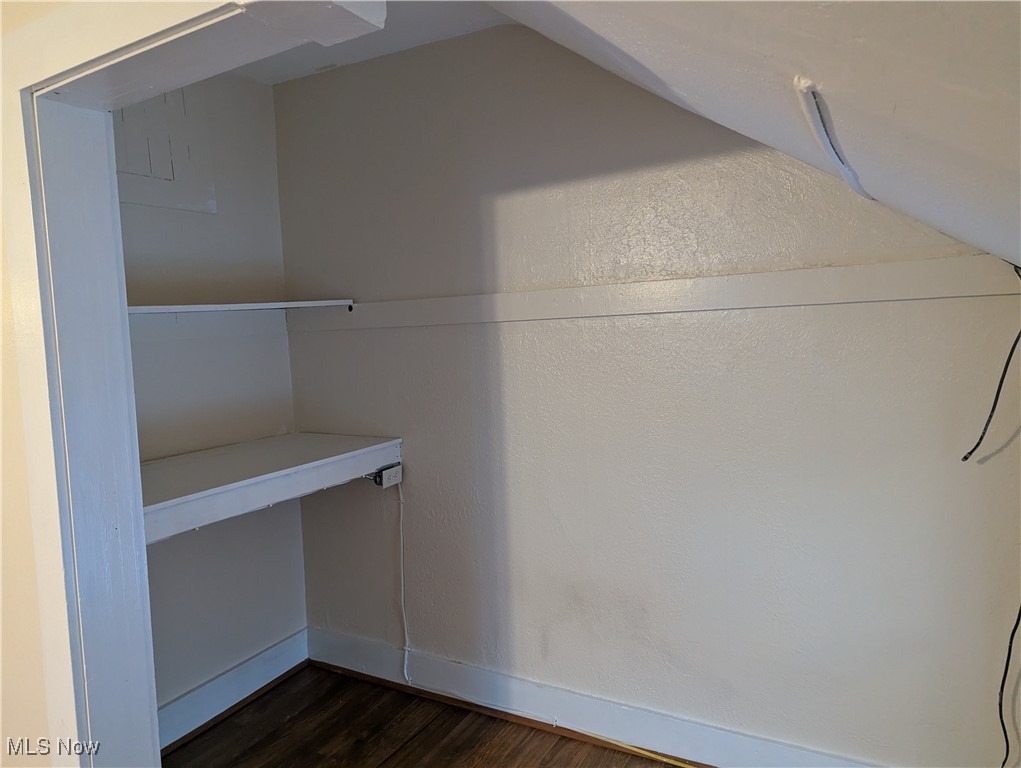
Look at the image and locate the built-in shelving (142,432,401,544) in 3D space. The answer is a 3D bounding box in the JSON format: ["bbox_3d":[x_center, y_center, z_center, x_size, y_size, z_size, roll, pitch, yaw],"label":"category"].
[{"bbox_3d":[-0.861,0.283,2.173,0.542,0.091,1.105,0,4,26],"label":"built-in shelving"}]

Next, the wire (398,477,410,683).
[{"bbox_3d":[-0.384,0.731,2.571,0.032,0.748,0.020,0,5,30],"label":"wire"}]

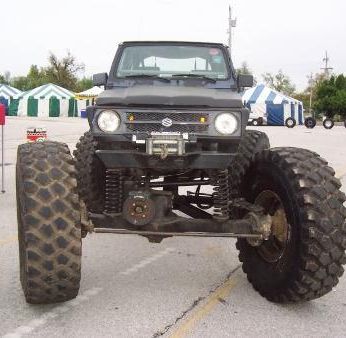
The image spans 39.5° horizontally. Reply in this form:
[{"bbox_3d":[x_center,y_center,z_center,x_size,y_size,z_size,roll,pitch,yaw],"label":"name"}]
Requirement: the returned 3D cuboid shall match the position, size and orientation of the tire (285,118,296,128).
[{"bbox_3d":[9.166,-3.503,36.832,0.810,0.810,0.290,2,8,8],"label":"tire"}]

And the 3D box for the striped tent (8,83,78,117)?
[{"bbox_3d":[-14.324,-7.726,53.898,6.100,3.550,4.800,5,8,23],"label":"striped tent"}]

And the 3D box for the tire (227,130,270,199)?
[{"bbox_3d":[1.028,0.151,6.365,0.430,1.280,1.300,3,8,13],"label":"tire"}]

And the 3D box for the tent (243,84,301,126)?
[{"bbox_3d":[8.598,-6.032,44.735,6.100,3.700,6.100,6,9,30],"label":"tent"}]

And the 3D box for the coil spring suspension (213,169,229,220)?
[{"bbox_3d":[0.373,0.160,3.673,0.120,0.460,0.120,1,7,0],"label":"coil spring suspension"}]

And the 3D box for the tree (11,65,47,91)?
[{"bbox_3d":[-26.400,-14.700,88.000,6.800,8.800,6.800,1,7,0],"label":"tree"}]

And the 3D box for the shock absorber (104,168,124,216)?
[{"bbox_3d":[-0.456,0.130,3.760,0.140,0.440,0.140,1,7,0],"label":"shock absorber"}]

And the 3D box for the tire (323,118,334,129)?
[{"bbox_3d":[13.070,-3.735,40.300,0.900,0.900,0.300,3,7,12],"label":"tire"}]

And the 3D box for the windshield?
[{"bbox_3d":[-0.002,-1.075,4.880,1.160,0.450,0.060,2,-22,2],"label":"windshield"}]

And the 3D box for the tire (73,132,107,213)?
[{"bbox_3d":[-0.840,0.105,6.030,0.380,1.220,1.220,3,7,15],"label":"tire"}]

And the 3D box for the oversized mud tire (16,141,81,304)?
[{"bbox_3d":[-0.986,0.429,3.931,0.430,1.280,1.300,0,8,-12],"label":"oversized mud tire"}]

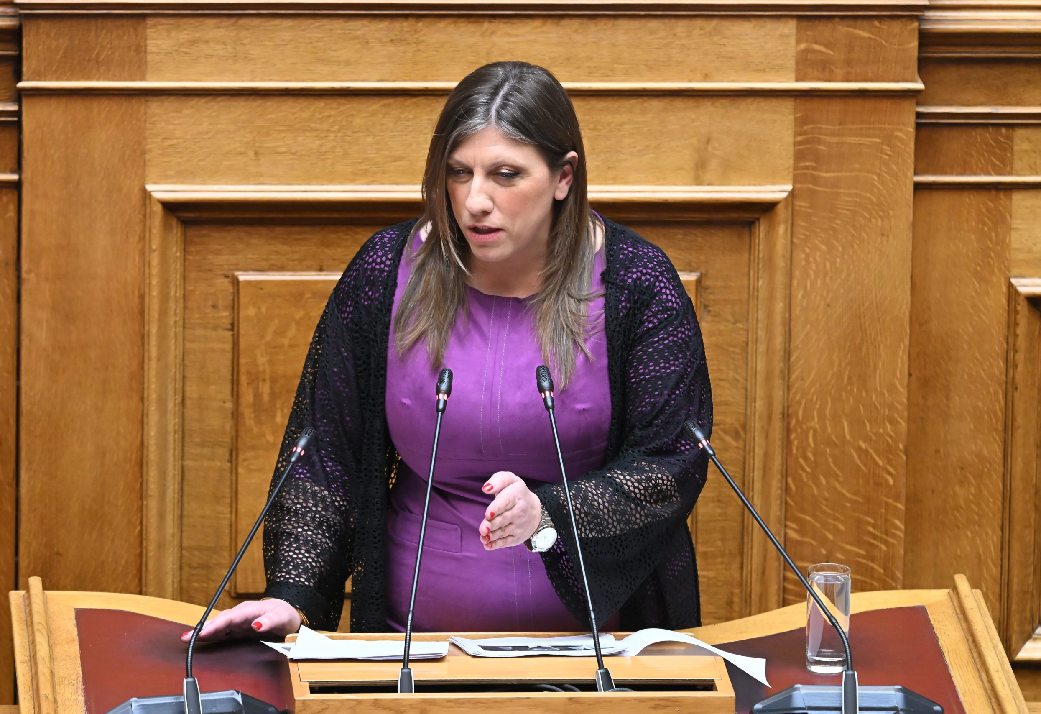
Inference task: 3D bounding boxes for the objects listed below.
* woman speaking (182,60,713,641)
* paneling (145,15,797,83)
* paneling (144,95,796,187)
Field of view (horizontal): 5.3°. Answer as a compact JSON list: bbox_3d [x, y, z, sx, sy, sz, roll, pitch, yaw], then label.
[{"bbox_3d":[-0.092,0.470,14.156,0.650,1.700,0.480,2,15,2],"label":"woman speaking"},{"bbox_3d":[-0.066,-0.405,14.776,0.854,0.091,0.030,0,15,-4],"label":"paneling"},{"bbox_3d":[-0.067,-0.286,14.807,0.854,0.124,0.030,0,15,-4],"label":"paneling"}]

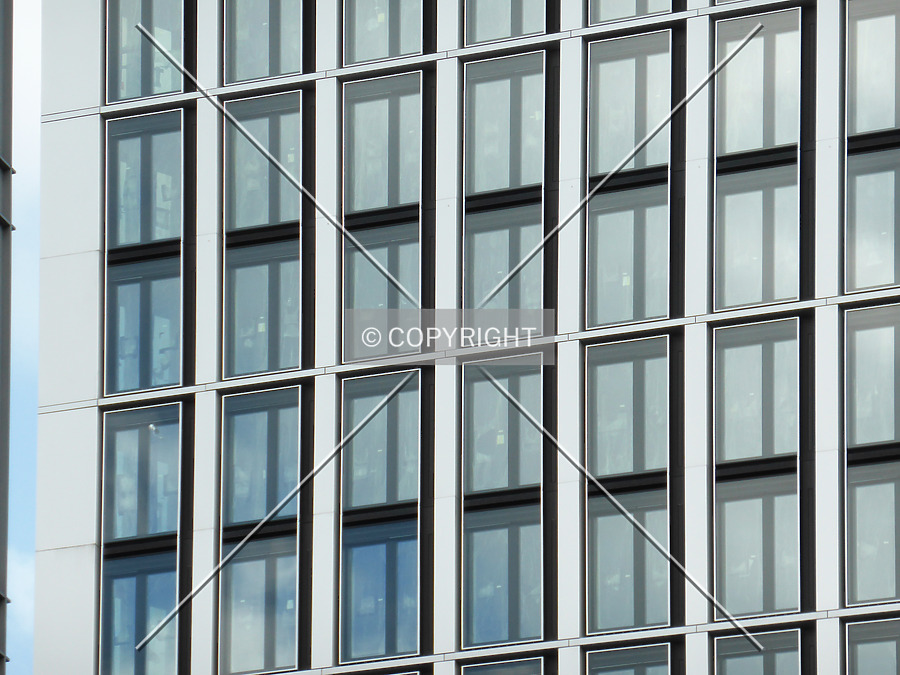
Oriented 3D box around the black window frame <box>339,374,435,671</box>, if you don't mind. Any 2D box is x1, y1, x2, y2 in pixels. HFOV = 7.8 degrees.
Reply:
[{"bbox_3d":[-1.480,4.110,152.281,2.360,6.653,0.220,-8,-16,31],"label":"black window frame"}]

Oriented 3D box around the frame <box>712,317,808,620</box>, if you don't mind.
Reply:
[{"bbox_3d":[6.882,2.906,147.153,2.286,6.609,0.220,-8,-16,31],"label":"frame"}]

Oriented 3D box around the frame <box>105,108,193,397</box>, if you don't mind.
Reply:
[{"bbox_3d":[-6.851,-1.938,151.161,2.370,6.540,0.200,-8,-16,30],"label":"frame"}]

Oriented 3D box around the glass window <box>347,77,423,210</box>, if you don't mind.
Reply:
[{"bbox_3d":[-1.501,-4.356,148.493,1.990,3.030,0.100,-8,-16,30],"label":"glass window"}]

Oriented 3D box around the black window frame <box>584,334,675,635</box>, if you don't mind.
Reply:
[{"bbox_3d":[4.027,3.299,148.908,2.207,6.608,0.220,-8,-16,31],"label":"black window frame"}]

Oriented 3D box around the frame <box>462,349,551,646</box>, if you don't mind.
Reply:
[{"bbox_3d":[1.285,3.723,150.583,2.290,6.537,0.220,-8,-16,31],"label":"frame"}]

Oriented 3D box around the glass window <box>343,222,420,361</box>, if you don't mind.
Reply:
[{"bbox_3d":[-1.588,-1.063,153.605,2.068,3.015,0.080,-8,-16,31],"label":"glass window"}]

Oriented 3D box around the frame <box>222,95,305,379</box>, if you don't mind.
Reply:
[{"bbox_3d":[-4.403,-2.423,155.760,2.013,6.670,0.220,-8,-16,31],"label":"frame"}]

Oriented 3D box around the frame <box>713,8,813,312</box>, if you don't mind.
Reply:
[{"bbox_3d":[7.001,-3.972,148.744,2.414,6.675,0.220,-8,-16,31],"label":"frame"}]

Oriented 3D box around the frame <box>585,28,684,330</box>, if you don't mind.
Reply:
[{"bbox_3d":[4.182,-3.587,150.478,2.493,6.699,0.220,-8,-16,31],"label":"frame"}]

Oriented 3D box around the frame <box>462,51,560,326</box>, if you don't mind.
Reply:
[{"bbox_3d":[1.368,-3.330,152.240,2.372,6.650,0.220,-8,-16,31],"label":"frame"}]

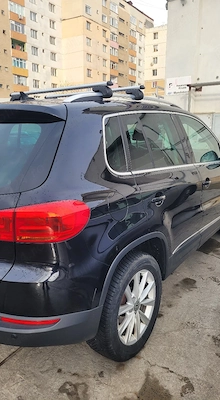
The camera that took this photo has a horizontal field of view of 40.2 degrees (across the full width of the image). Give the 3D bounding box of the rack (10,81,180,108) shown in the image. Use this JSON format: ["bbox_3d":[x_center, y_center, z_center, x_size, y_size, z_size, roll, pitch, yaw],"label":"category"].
[{"bbox_3d":[-0.191,-0.851,2.594,1.090,0.170,1.620,9,17,35],"label":"rack"}]

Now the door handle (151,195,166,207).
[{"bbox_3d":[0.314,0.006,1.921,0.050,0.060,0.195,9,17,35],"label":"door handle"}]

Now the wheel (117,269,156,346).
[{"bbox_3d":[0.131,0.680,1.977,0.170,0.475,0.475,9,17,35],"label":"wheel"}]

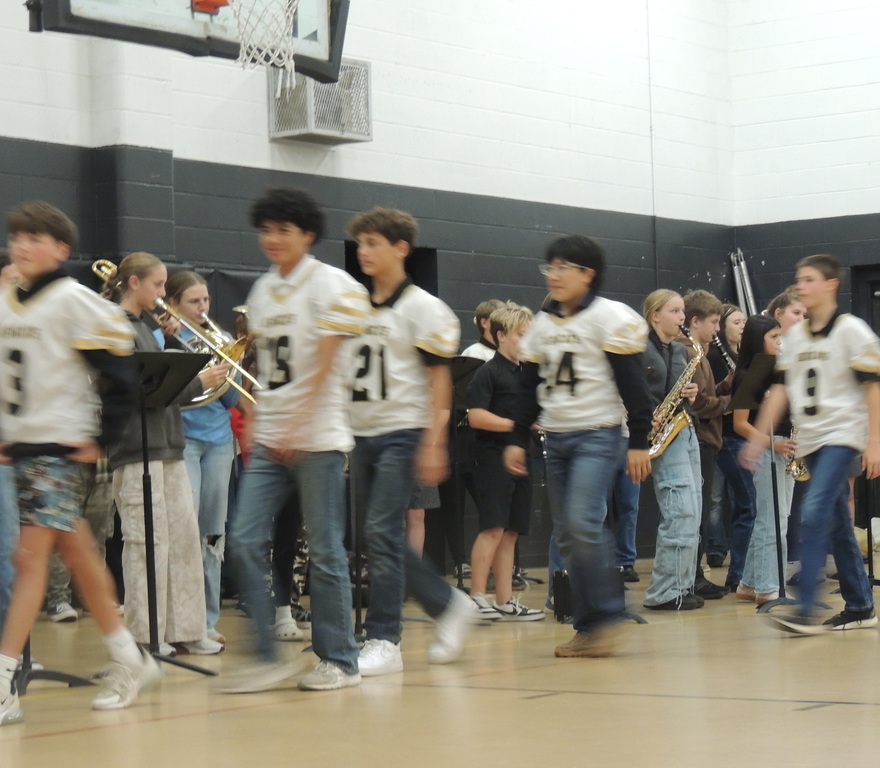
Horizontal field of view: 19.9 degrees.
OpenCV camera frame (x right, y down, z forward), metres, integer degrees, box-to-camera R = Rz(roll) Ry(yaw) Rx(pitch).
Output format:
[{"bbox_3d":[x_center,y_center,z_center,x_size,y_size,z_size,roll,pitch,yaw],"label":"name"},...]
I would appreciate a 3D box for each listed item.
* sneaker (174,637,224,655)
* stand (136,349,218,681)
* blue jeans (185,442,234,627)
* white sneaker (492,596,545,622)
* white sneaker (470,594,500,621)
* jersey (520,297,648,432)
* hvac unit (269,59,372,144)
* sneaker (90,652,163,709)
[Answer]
[{"bbox_3d":[-0.991,1.045,10.182,0.250,0.100,0.095,-3,-2,29],"label":"sneaker"},{"bbox_3d":[-1.030,0.479,9.265,0.460,1.170,0.510,-3,-2,38],"label":"stand"},{"bbox_3d":[-1.031,0.613,10.697,0.280,0.900,0.360,-3,-2,37],"label":"blue jeans"},{"bbox_3d":[0.374,1.083,12.078,0.255,0.110,0.100,-2,-2,13],"label":"white sneaker"},{"bbox_3d":[0.263,1.069,11.972,0.265,0.105,0.100,-3,-2,29],"label":"white sneaker"},{"bbox_3d":[0.567,-0.076,9.858,0.470,0.540,0.270,-3,-3,41],"label":"jersey"},{"bbox_3d":[-0.752,-1.794,15.900,0.330,0.510,0.620,-3,-2,37],"label":"hvac unit"},{"bbox_3d":[-1.047,0.987,8.372,0.100,0.125,0.265,-3,23,37],"label":"sneaker"}]

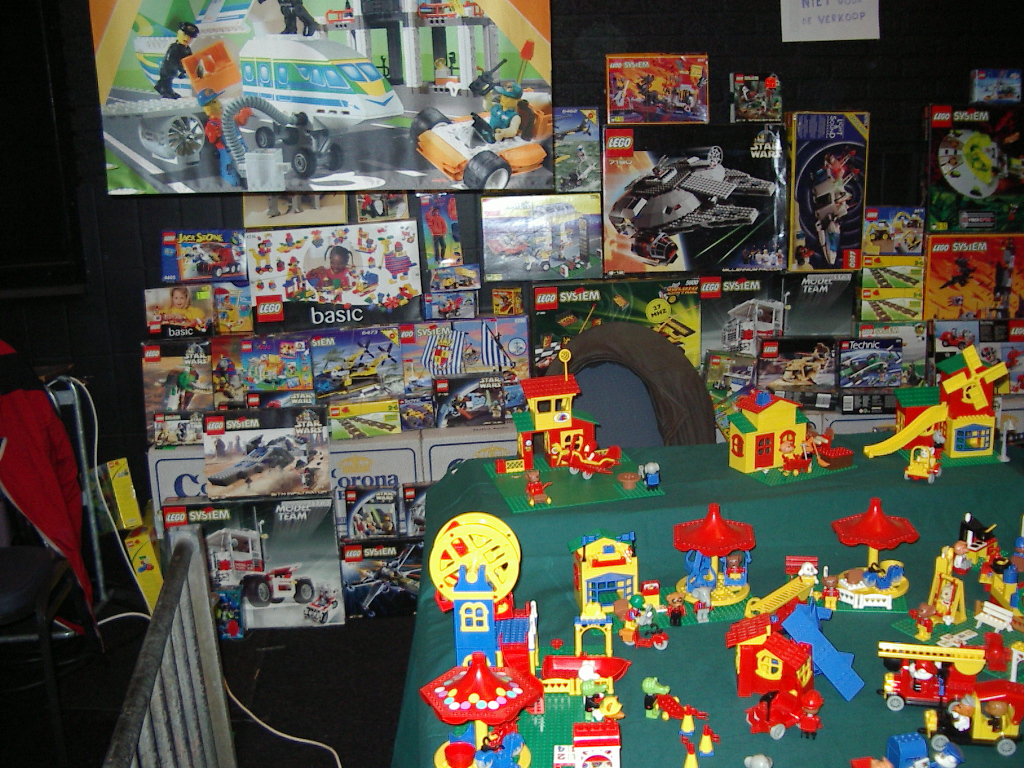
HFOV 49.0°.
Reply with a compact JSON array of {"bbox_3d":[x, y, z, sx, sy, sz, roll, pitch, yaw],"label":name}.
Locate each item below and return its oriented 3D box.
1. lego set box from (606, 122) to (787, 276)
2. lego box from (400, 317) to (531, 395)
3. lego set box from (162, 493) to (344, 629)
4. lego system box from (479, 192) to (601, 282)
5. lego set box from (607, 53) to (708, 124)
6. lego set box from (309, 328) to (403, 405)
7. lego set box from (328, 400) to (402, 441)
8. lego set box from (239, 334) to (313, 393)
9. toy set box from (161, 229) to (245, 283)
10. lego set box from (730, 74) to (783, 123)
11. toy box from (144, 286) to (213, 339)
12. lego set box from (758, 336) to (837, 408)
[{"bbox_3d":[0.589,-0.594,3.646,0.582,0.478,0.085,-1,7,1],"label":"lego set box"},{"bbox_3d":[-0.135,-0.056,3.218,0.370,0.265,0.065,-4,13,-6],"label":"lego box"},{"bbox_3d":[-0.727,0.508,3.207,0.480,0.375,0.075,-3,11,1],"label":"lego set box"},{"bbox_3d":[0.098,-0.476,3.653,0.382,0.266,0.060,-2,11,-1],"label":"lego system box"},{"bbox_3d":[0.431,-0.875,3.349,0.299,0.199,0.060,-3,13,-2],"label":"lego set box"},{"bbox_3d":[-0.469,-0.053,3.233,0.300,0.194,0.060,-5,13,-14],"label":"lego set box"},{"bbox_3d":[-0.414,0.094,3.179,0.191,0.097,0.060,-4,13,-10],"label":"lego set box"},{"bbox_3d":[-0.670,-0.060,3.243,0.199,0.147,0.055,-2,10,1],"label":"lego set box"},{"bbox_3d":[-0.884,-0.373,3.265,0.240,0.146,0.060,-1,9,-1],"label":"toy set box"},{"bbox_3d":[0.743,-0.867,3.407,0.137,0.145,0.055,-2,13,2],"label":"lego set box"},{"bbox_3d":[-0.942,-0.208,3.209,0.191,0.143,0.060,-3,13,-2],"label":"toy box"},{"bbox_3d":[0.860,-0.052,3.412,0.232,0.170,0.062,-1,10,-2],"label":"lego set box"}]

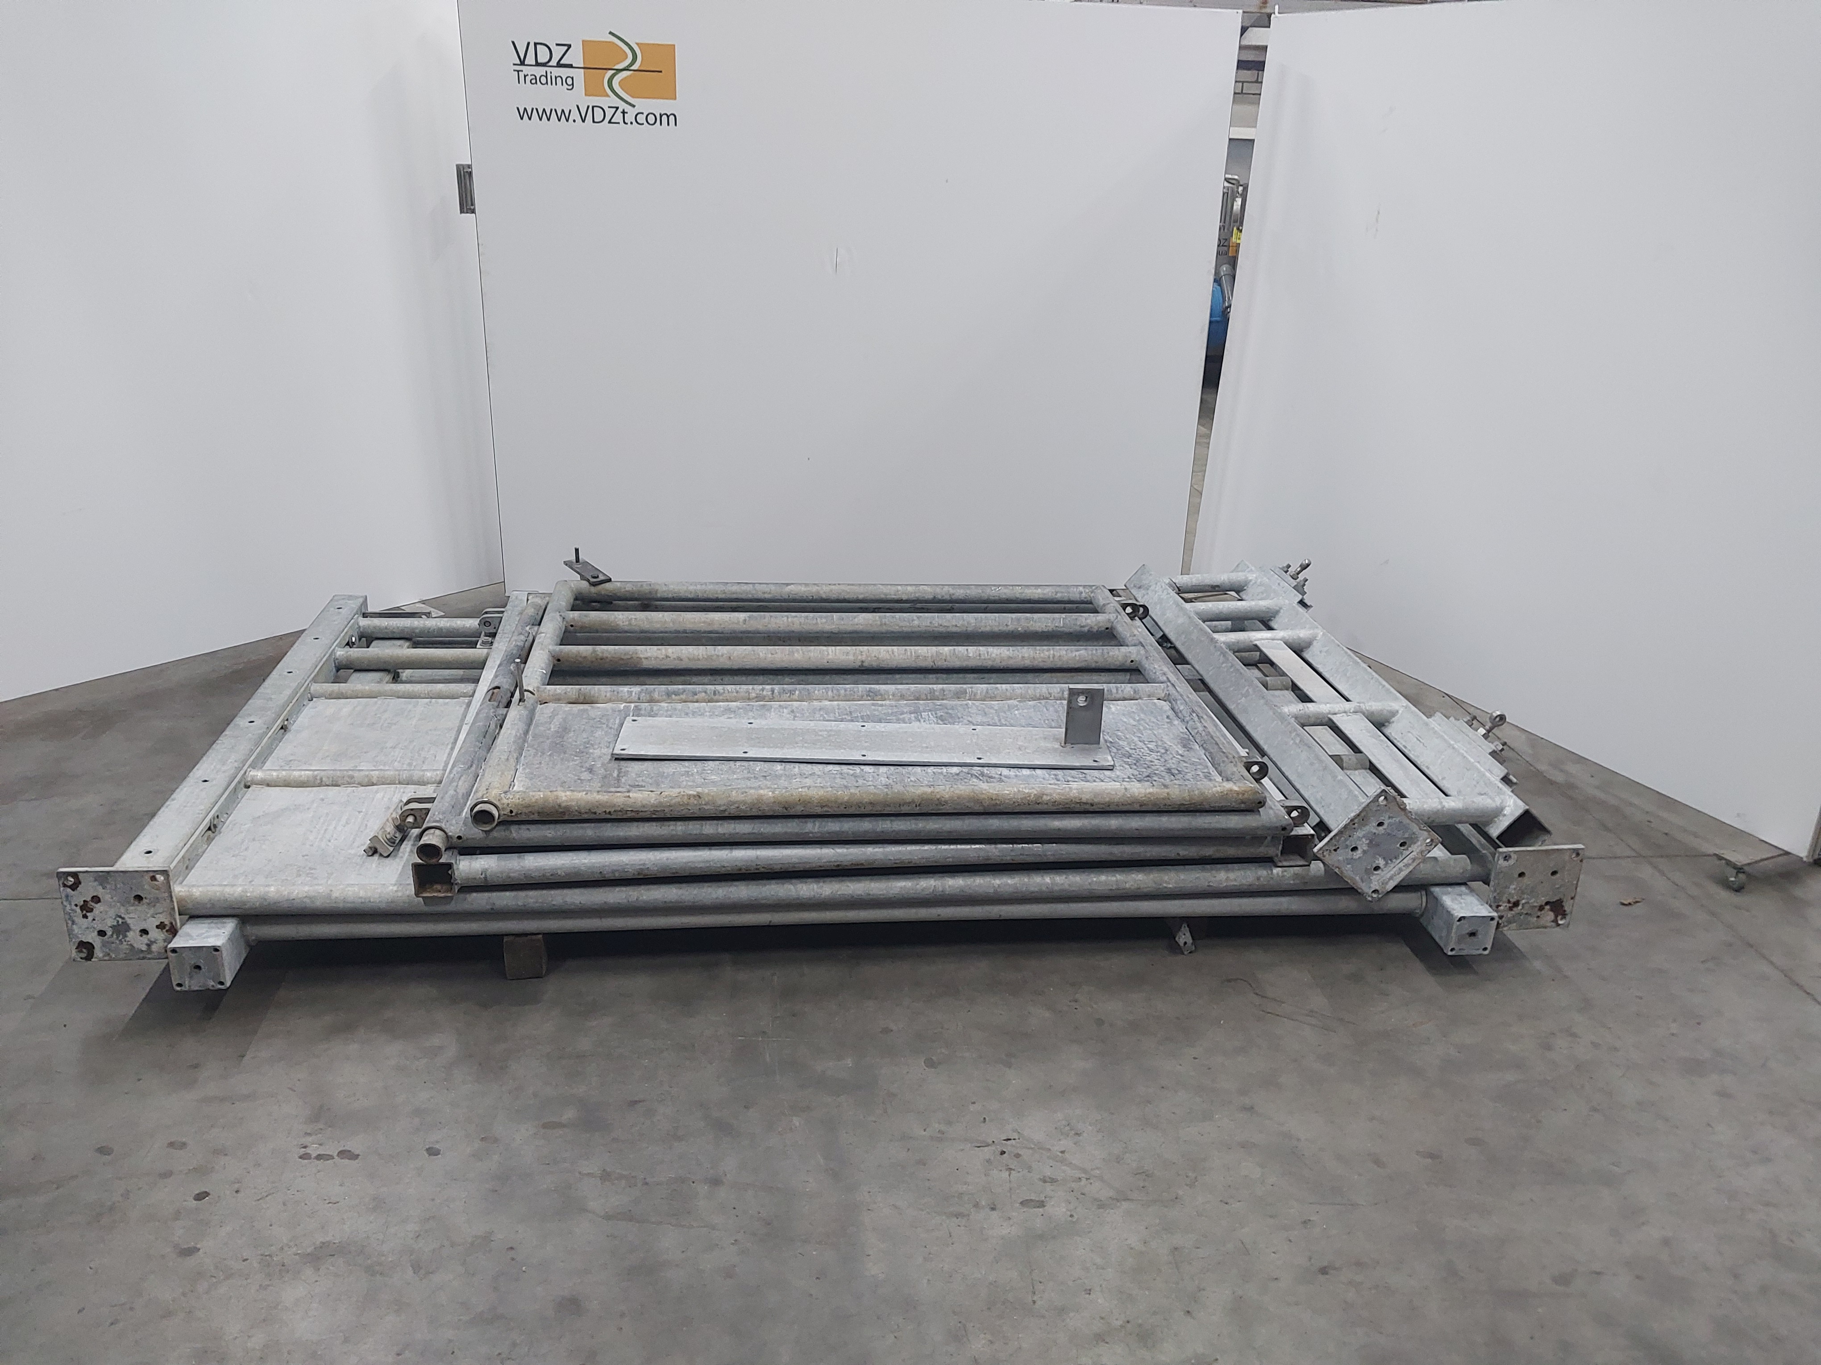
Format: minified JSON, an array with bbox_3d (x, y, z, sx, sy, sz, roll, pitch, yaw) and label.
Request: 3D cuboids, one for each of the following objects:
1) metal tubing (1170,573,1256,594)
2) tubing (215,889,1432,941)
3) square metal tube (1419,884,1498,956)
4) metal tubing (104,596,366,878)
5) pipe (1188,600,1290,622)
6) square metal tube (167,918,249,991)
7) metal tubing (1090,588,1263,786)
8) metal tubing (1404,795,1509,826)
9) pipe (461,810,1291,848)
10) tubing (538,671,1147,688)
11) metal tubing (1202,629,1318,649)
[{"bbox_3d":[0.952,-0.310,4.440,0.265,0.055,0.055,-3,22,-8],"label":"metal tubing"},{"bbox_3d":[-0.093,0.480,2.939,2.429,0.048,0.048,0,21,-7],"label":"tubing"},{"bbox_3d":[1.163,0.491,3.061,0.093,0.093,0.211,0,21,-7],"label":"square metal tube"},{"bbox_3d":[-1.599,0.113,3.527,0.102,0.102,1.770,0,22,-7],"label":"metal tubing"},{"bbox_3d":[0.973,-0.207,4.184,0.295,0.055,0.055,-3,22,-9],"label":"pipe"},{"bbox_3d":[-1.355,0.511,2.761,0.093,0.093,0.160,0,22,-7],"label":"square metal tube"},{"bbox_3d":[0.627,-0.017,3.541,0.058,0.058,1.320,0,22,-7],"label":"metal tubing"},{"bbox_3d":[1.138,0.273,2.995,0.259,0.057,0.057,-1,22,-8],"label":"metal tubing"},{"bbox_3d":[-0.042,0.294,2.844,1.675,0.058,0.058,0,22,-7],"label":"pipe"},{"bbox_3d":[-0.174,-0.008,3.648,1.614,0.057,0.057,0,22,-8],"label":"tubing"},{"bbox_3d":[1.027,-0.123,4.130,0.329,0.056,0.056,-1,22,-10],"label":"metal tubing"}]

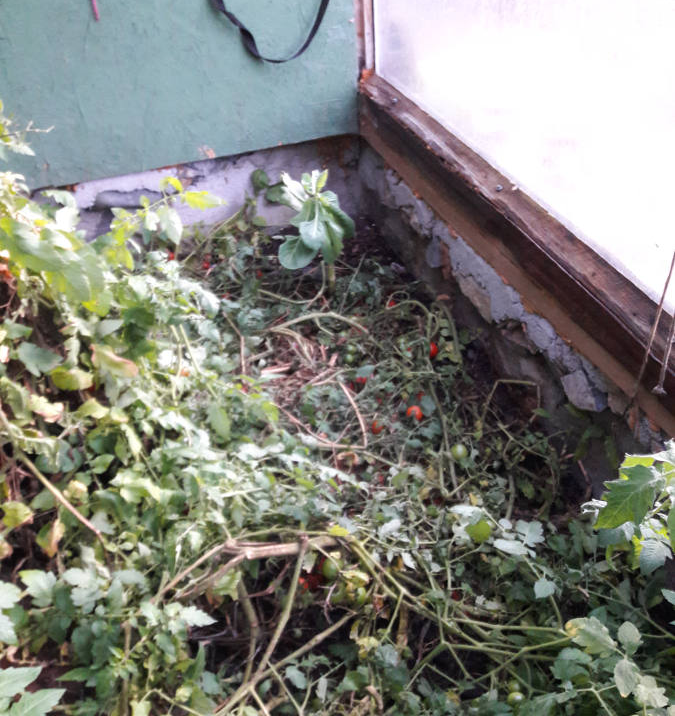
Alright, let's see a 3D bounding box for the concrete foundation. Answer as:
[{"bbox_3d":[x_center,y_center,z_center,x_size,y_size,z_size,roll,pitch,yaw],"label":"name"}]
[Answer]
[{"bbox_3d":[-0.170,-0.087,1.982,1.210,0.340,1.810,-13,38,-11],"label":"concrete foundation"}]

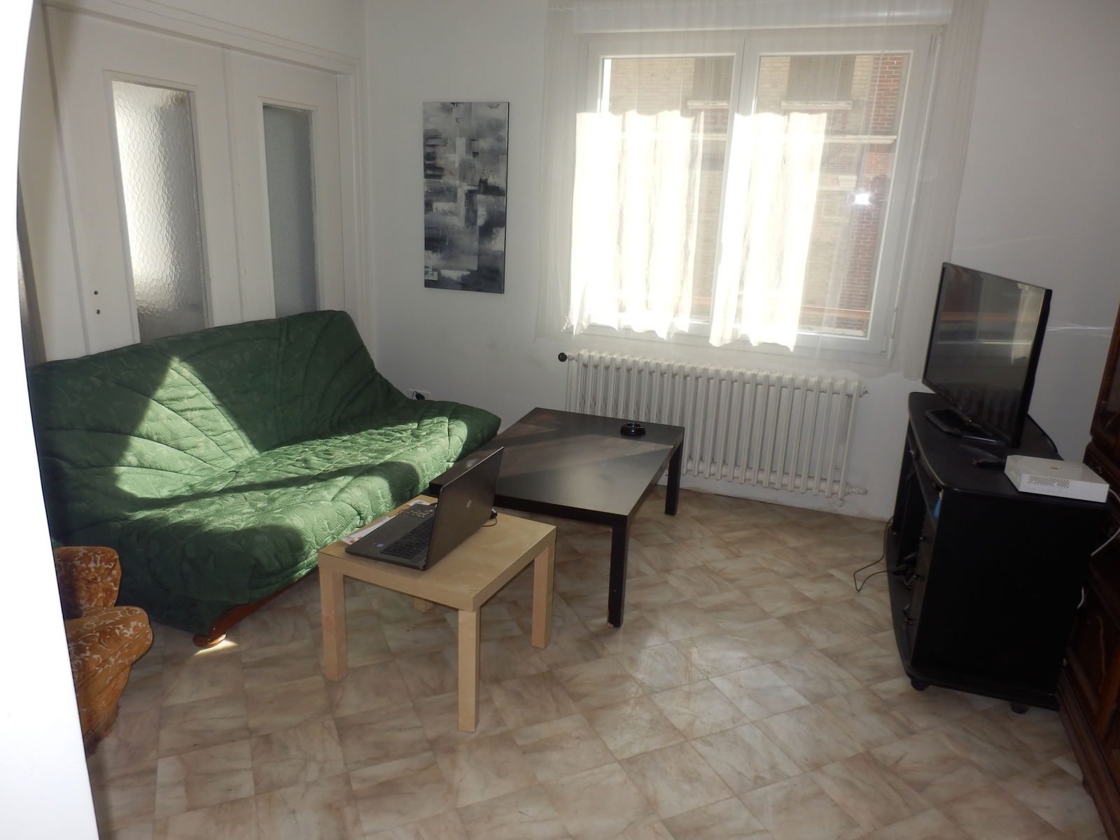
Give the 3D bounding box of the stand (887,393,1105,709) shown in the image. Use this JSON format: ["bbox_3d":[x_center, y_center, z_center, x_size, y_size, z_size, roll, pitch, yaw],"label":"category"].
[{"bbox_3d":[1.572,0.415,3.014,0.490,0.730,1.280,8,17,18],"label":"stand"}]

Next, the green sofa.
[{"bbox_3d":[-1.029,0.070,3.333,1.000,0.840,1.920,10,18,23],"label":"green sofa"}]

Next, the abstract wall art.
[{"bbox_3d":[-0.516,-1.204,4.245,0.495,0.990,0.030,8,17,18],"label":"abstract wall art"}]

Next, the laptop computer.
[{"bbox_3d":[-0.423,0.252,2.482,0.335,0.286,0.410,9,18,20],"label":"laptop computer"}]

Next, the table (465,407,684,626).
[{"bbox_3d":[0.050,0.358,3.482,0.780,0.450,1.180,8,17,17],"label":"table"}]

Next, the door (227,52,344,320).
[{"bbox_3d":[-1.353,-0.688,3.954,0.040,2.070,0.830,8,17,18],"label":"door"}]

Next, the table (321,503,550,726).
[{"bbox_3d":[-0.387,0.605,2.591,0.550,0.450,0.550,10,18,23],"label":"table"}]

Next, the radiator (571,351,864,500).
[{"bbox_3d":[0.753,0.005,4.027,1.470,0.590,0.130,8,17,18],"label":"radiator"}]

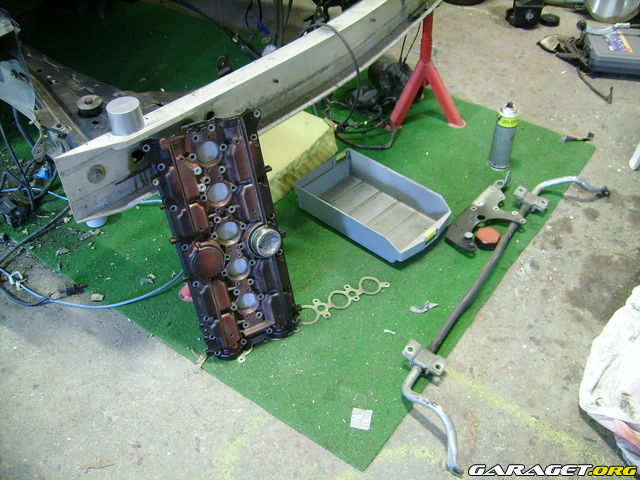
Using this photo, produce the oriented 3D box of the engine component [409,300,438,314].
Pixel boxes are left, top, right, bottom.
[{"bbox_3d":[0.257,0.162,1.596,0.076,0.014,0.035,-9,42,-10],"label":"engine component"}]

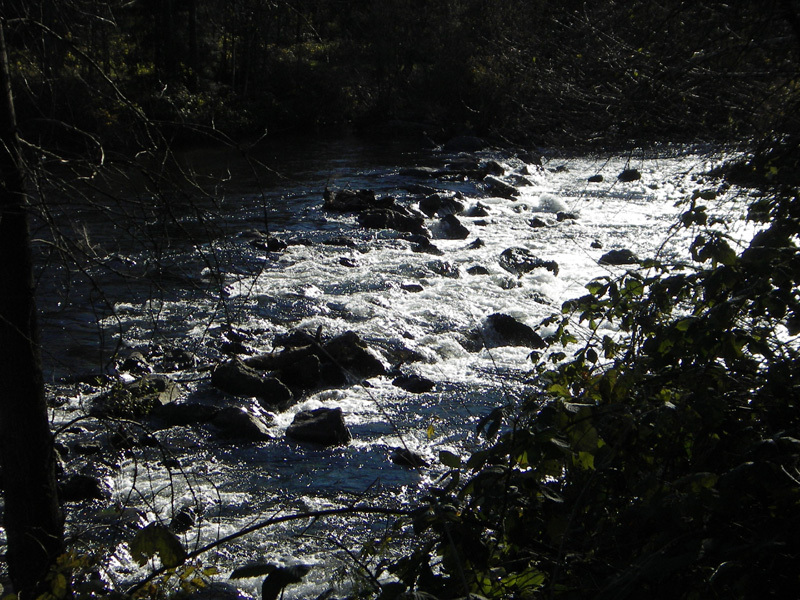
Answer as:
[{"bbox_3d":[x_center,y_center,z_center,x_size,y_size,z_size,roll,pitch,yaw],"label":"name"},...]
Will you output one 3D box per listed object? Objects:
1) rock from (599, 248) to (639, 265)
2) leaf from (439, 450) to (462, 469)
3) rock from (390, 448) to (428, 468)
[{"bbox_3d":[3.460,-0.710,23.019,0.633,0.259,0.471,2,13,8],"label":"rock"},{"bbox_3d":[0.167,0.526,4.800,0.079,0.059,0.035,0,13,0],"label":"leaf"},{"bbox_3d":[0.084,1.380,12.873,0.332,0.144,0.249,2,13,10],"label":"rock"}]

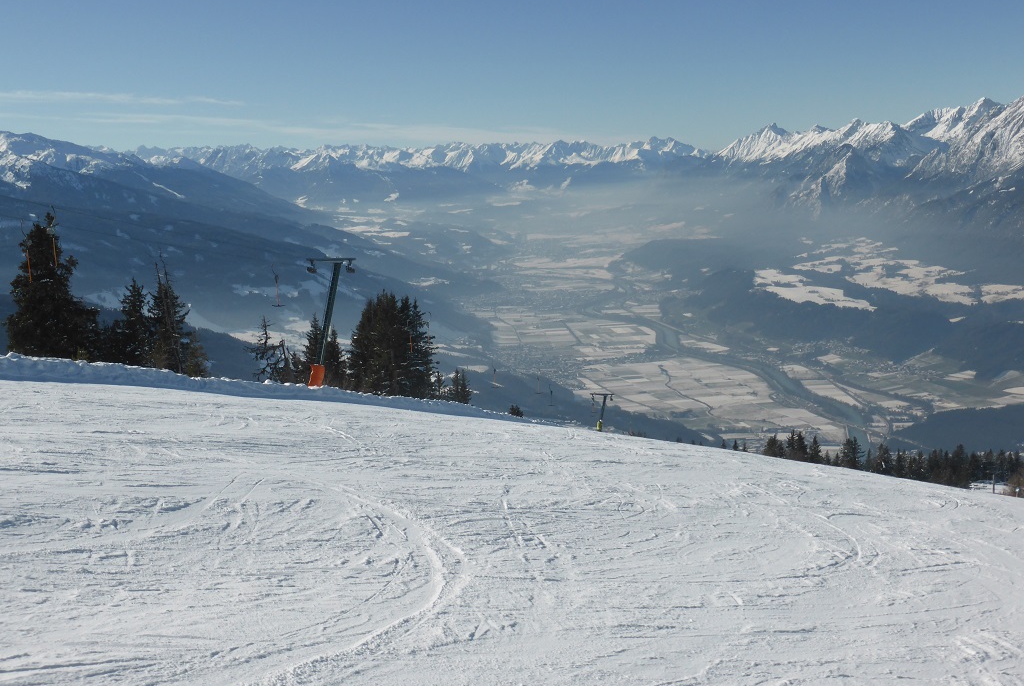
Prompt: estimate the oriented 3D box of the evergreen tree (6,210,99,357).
[{"bbox_3d":[-20.970,-2.440,54.000,4.380,7.200,4.380,0,9,0],"label":"evergreen tree"}]

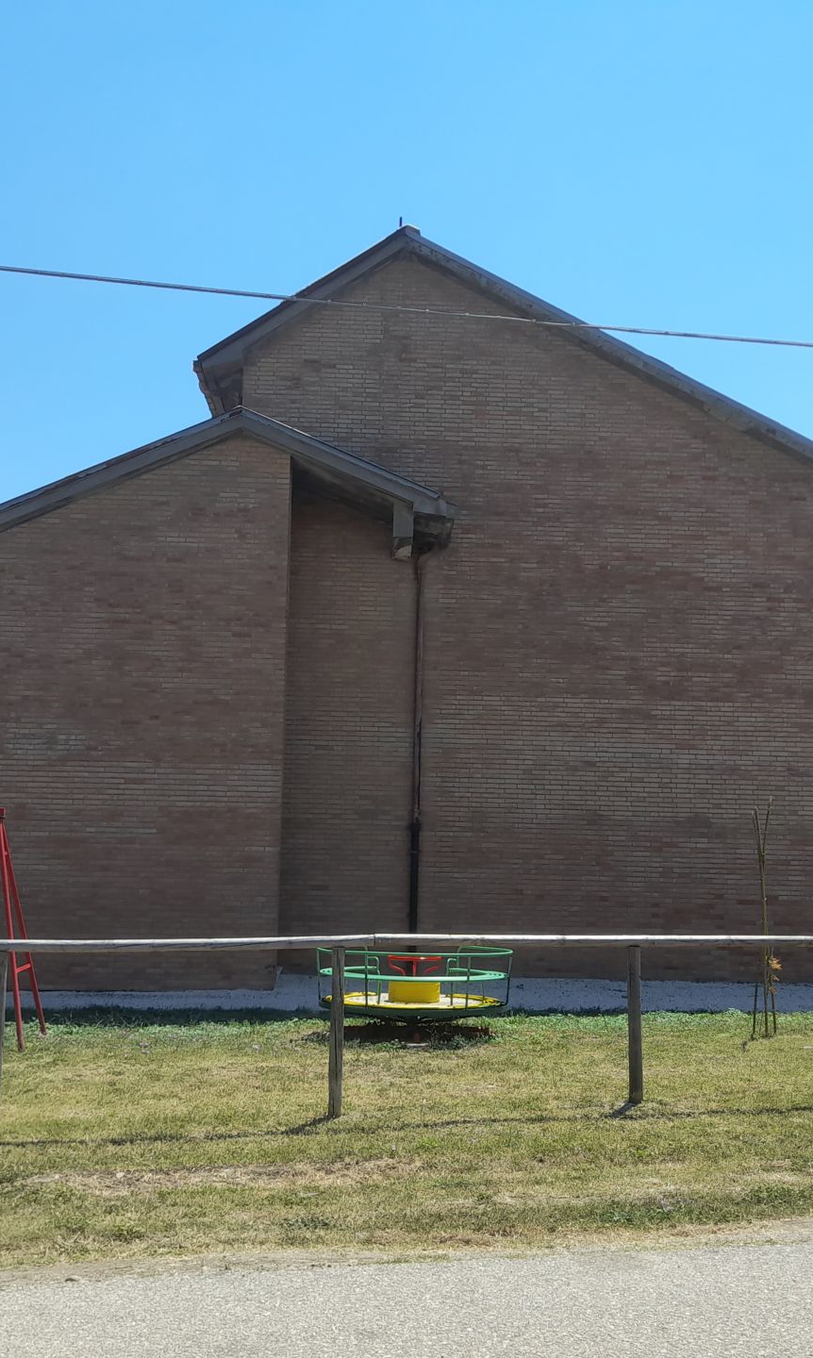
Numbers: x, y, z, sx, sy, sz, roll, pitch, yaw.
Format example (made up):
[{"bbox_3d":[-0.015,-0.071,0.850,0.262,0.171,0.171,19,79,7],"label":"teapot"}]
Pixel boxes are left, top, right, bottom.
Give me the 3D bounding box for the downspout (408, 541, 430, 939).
[{"bbox_3d":[0.139,1.098,18.258,0.140,5.980,0.140,1,-9,0],"label":"downspout"}]

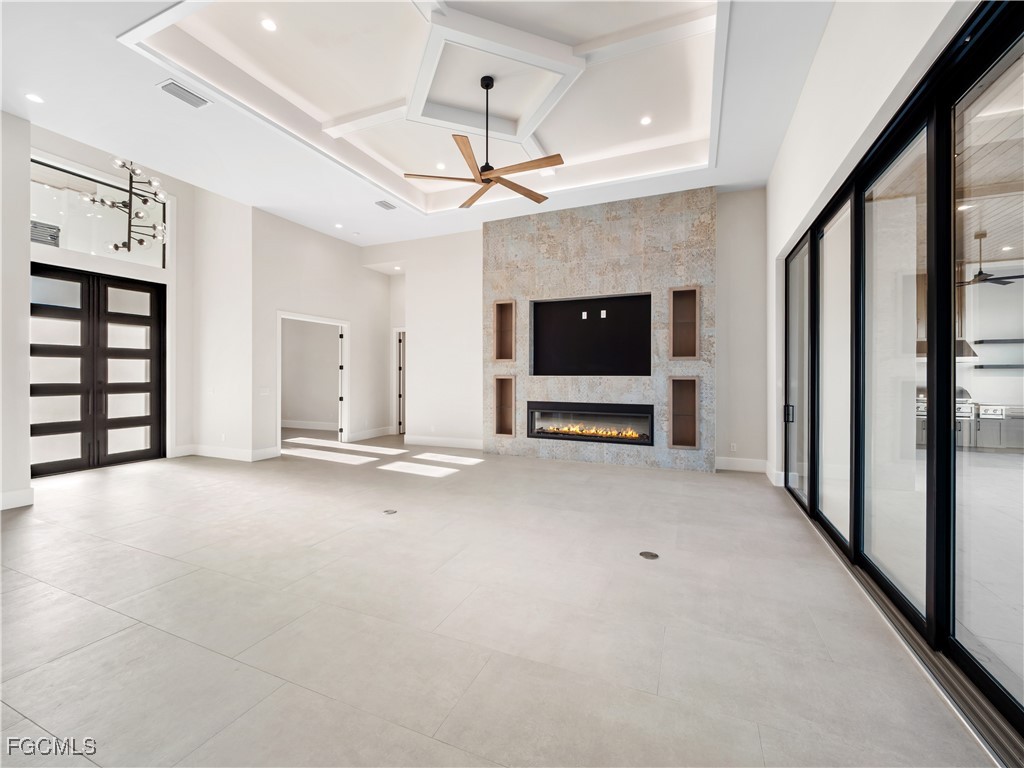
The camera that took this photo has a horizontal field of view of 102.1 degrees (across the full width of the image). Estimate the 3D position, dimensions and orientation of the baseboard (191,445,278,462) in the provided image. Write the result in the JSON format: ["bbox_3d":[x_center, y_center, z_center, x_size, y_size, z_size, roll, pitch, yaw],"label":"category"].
[{"bbox_3d":[-4.929,1.189,7.356,1.570,0.205,0.482,0,1,23],"label":"baseboard"}]

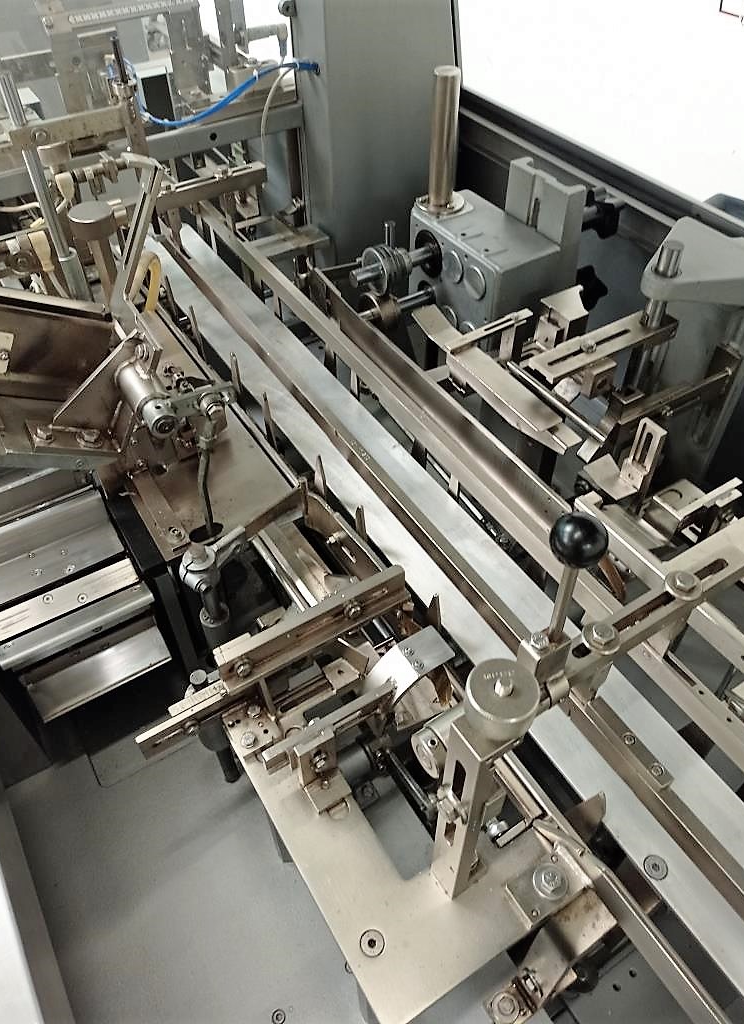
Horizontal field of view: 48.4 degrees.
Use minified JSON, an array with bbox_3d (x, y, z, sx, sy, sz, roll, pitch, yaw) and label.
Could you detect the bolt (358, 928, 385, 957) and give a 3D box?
[{"bbox_3d":[0.000,0.285,0.545,0.016,0.005,0.016,-1,47,1],"label":"bolt"}]

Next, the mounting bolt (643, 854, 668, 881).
[{"bbox_3d":[0.190,0.239,0.554,0.016,0.005,0.016,-1,47,1],"label":"mounting bolt"}]

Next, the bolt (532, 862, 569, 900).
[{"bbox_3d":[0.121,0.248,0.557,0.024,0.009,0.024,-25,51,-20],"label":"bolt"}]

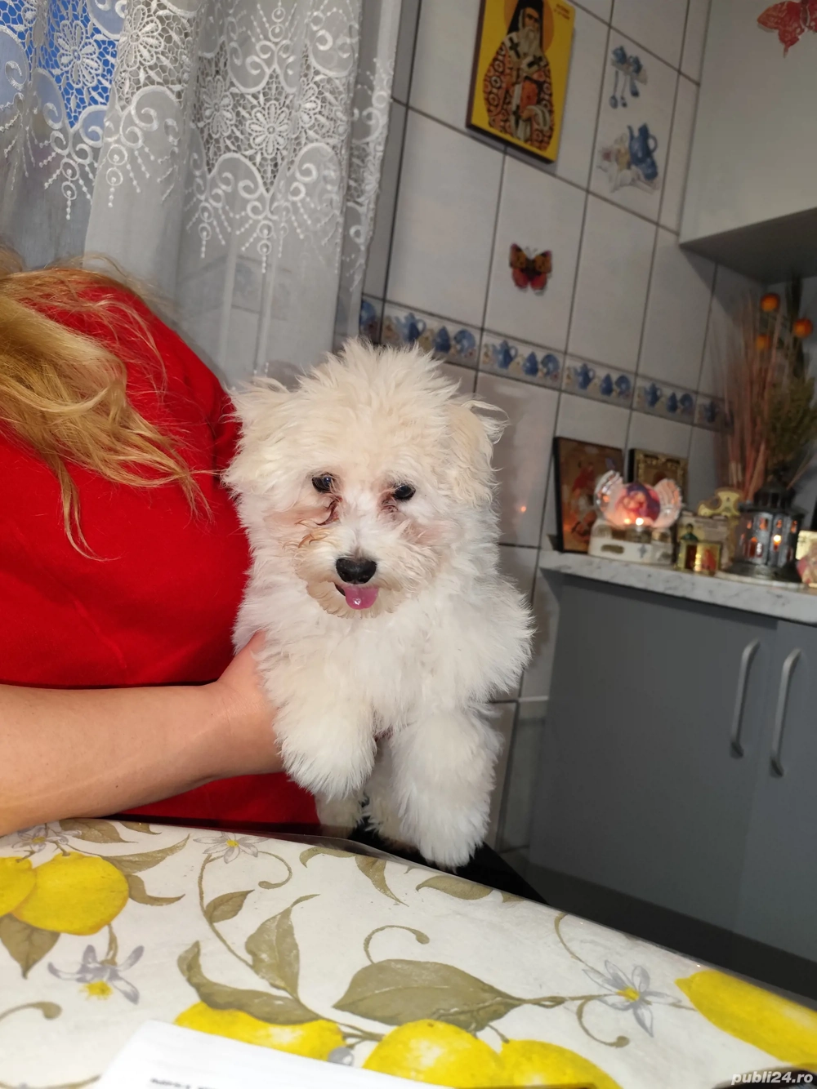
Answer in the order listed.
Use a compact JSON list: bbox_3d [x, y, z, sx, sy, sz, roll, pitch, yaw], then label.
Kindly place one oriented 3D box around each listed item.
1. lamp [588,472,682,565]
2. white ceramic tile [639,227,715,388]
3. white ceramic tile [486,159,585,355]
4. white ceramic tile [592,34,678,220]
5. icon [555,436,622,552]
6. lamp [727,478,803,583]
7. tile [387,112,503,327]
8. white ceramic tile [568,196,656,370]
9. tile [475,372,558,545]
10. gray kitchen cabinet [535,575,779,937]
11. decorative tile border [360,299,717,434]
[{"bbox_3d":[0.418,-0.050,1.338,0.155,0.160,0.070,9,4,23],"label":"lamp"},{"bbox_3d":[0.570,-0.486,1.521,0.199,0.299,0.010,5,4,-33],"label":"white ceramic tile"},{"bbox_3d":[0.234,-0.516,1.306,0.199,0.299,0.010,5,4,-33],"label":"white ceramic tile"},{"bbox_3d":[0.439,-0.799,1.396,0.199,0.299,0.010,5,4,-33],"label":"white ceramic tile"},{"bbox_3d":[0.353,-0.089,1.401,0.175,0.217,0.016,5,-10,-33],"label":"icon"},{"bbox_3d":[0.595,-0.023,1.190,0.117,0.168,0.117,9,4,27],"label":"lamp"},{"bbox_3d":[0.066,-0.530,1.198,0.199,0.299,0.010,5,4,-33],"label":"tile"},{"bbox_3d":[0.402,-0.501,1.414,0.199,0.299,0.010,5,4,-33],"label":"white ceramic tile"},{"bbox_3d":[0.188,-0.149,1.328,0.199,0.299,0.010,5,4,-33],"label":"tile"},{"bbox_3d":[0.594,0.460,1.401,0.500,0.740,0.450,5,4,-33],"label":"gray kitchen cabinet"},{"bbox_3d":[0.324,-0.323,1.389,1.000,0.068,0.010,5,4,-33],"label":"decorative tile border"}]

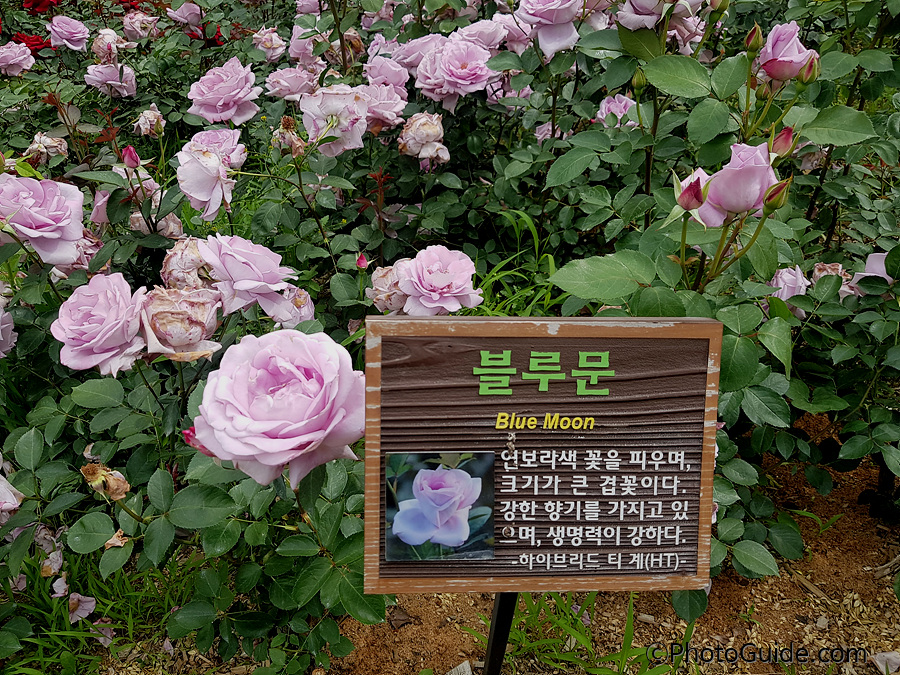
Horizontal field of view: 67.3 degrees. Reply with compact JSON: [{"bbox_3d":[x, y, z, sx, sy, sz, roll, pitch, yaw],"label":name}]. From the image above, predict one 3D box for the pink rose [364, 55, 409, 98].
[{"bbox_3d":[-0.115,-0.469,1.220,0.080,0.075,0.080,-3,28,-5],"label":"pink rose"}]

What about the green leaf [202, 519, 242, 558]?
[{"bbox_3d":[-0.249,0.220,0.740,0.037,0.012,0.054,28,61,17],"label":"green leaf"}]

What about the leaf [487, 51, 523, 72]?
[{"bbox_3d":[0.085,-0.429,1.050,0.057,0.014,0.042,-9,38,-12],"label":"leaf"}]

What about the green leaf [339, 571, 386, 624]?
[{"bbox_3d":[-0.094,0.285,0.740,0.044,0.014,0.070,-35,64,-28],"label":"green leaf"}]

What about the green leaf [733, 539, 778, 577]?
[{"bbox_3d":[0.371,0.268,0.820,0.069,0.012,0.042,30,65,16],"label":"green leaf"}]

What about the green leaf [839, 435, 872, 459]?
[{"bbox_3d":[0.689,0.187,1.149,0.068,0.013,0.034,-31,51,-3],"label":"green leaf"}]

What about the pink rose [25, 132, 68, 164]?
[{"bbox_3d":[-0.728,-0.341,1.220,0.079,0.055,0.068,0,32,0],"label":"pink rose"}]

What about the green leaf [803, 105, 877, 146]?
[{"bbox_3d":[0.375,-0.196,0.650,0.069,0.012,0.047,8,54,6],"label":"green leaf"}]

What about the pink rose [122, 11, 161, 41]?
[{"bbox_3d":[-0.639,-0.646,1.400,0.078,0.058,0.075,-19,41,-23],"label":"pink rose"}]

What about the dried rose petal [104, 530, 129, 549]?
[{"bbox_3d":[-0.365,0.221,0.740,0.026,0.018,0.020,-24,47,-24],"label":"dried rose petal"}]

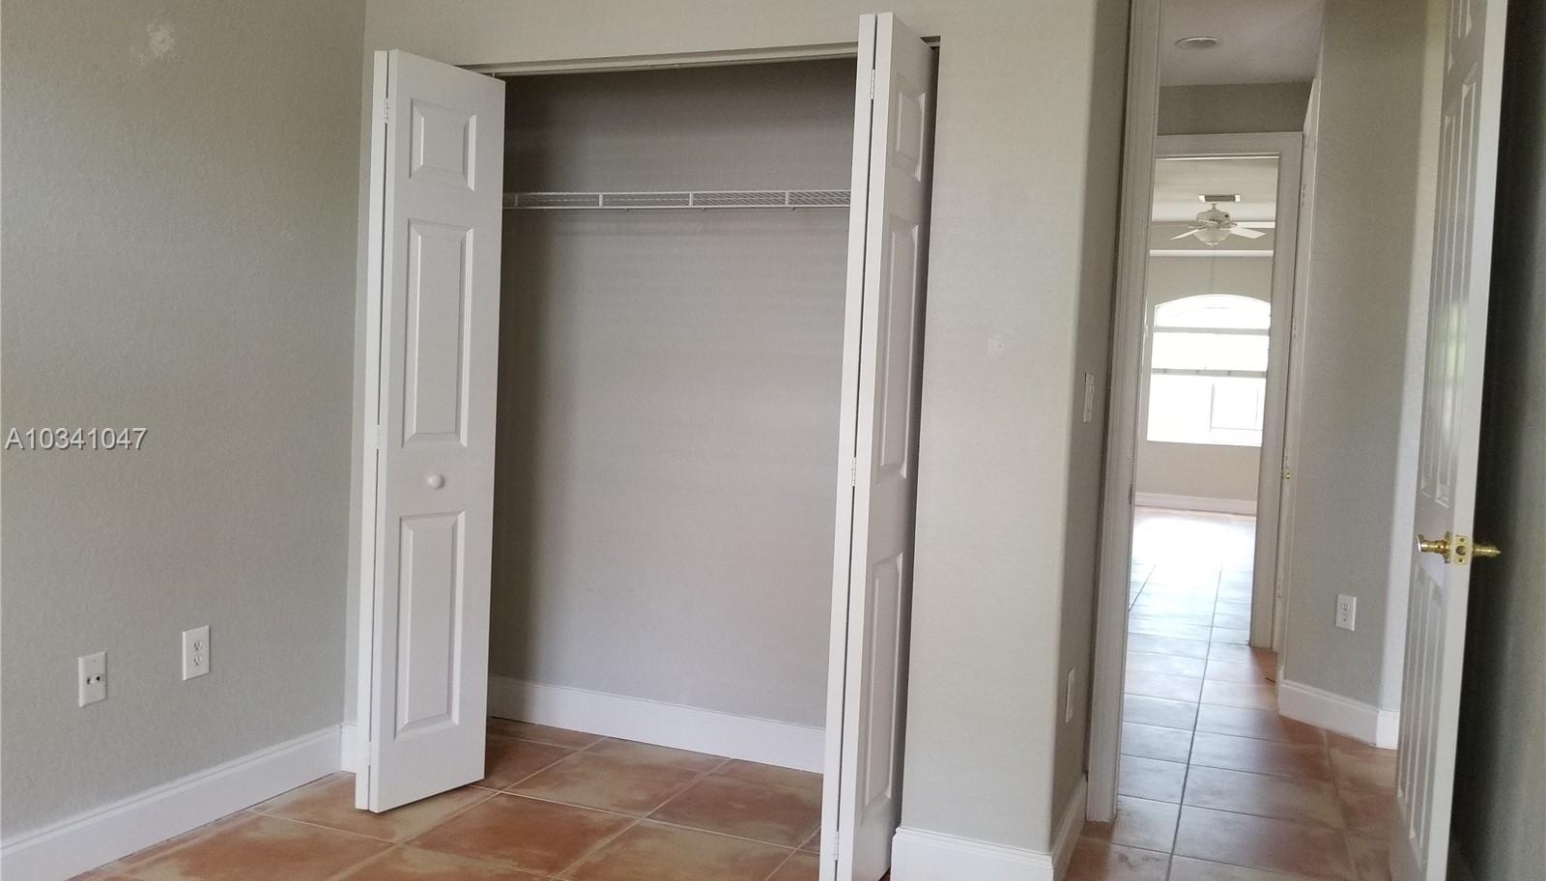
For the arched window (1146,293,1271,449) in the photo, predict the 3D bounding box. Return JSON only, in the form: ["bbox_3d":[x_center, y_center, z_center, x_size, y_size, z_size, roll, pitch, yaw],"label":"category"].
[{"bbox_3d":[4.937,-0.796,13.069,1.271,1.677,0.110,3,3,22],"label":"arched window"}]

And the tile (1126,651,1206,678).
[{"bbox_3d":[1.786,1.053,5.452,0.448,0.012,0.446,3,2,22],"label":"tile"}]

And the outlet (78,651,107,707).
[{"bbox_3d":[-1.587,0.558,2.714,0.009,0.115,0.070,3,2,22],"label":"outlet"}]

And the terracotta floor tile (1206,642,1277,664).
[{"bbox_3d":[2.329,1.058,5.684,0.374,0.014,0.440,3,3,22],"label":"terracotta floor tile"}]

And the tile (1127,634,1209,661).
[{"bbox_3d":[1.956,1.044,5.868,0.448,0.012,0.446,3,2,22],"label":"tile"}]

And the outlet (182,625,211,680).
[{"bbox_3d":[-1.489,0.548,3.000,0.010,0.126,0.085,3,3,22],"label":"outlet"}]

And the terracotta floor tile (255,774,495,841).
[{"bbox_3d":[-1.067,1.016,3.248,0.448,0.012,0.446,3,2,22],"label":"terracotta floor tile"}]

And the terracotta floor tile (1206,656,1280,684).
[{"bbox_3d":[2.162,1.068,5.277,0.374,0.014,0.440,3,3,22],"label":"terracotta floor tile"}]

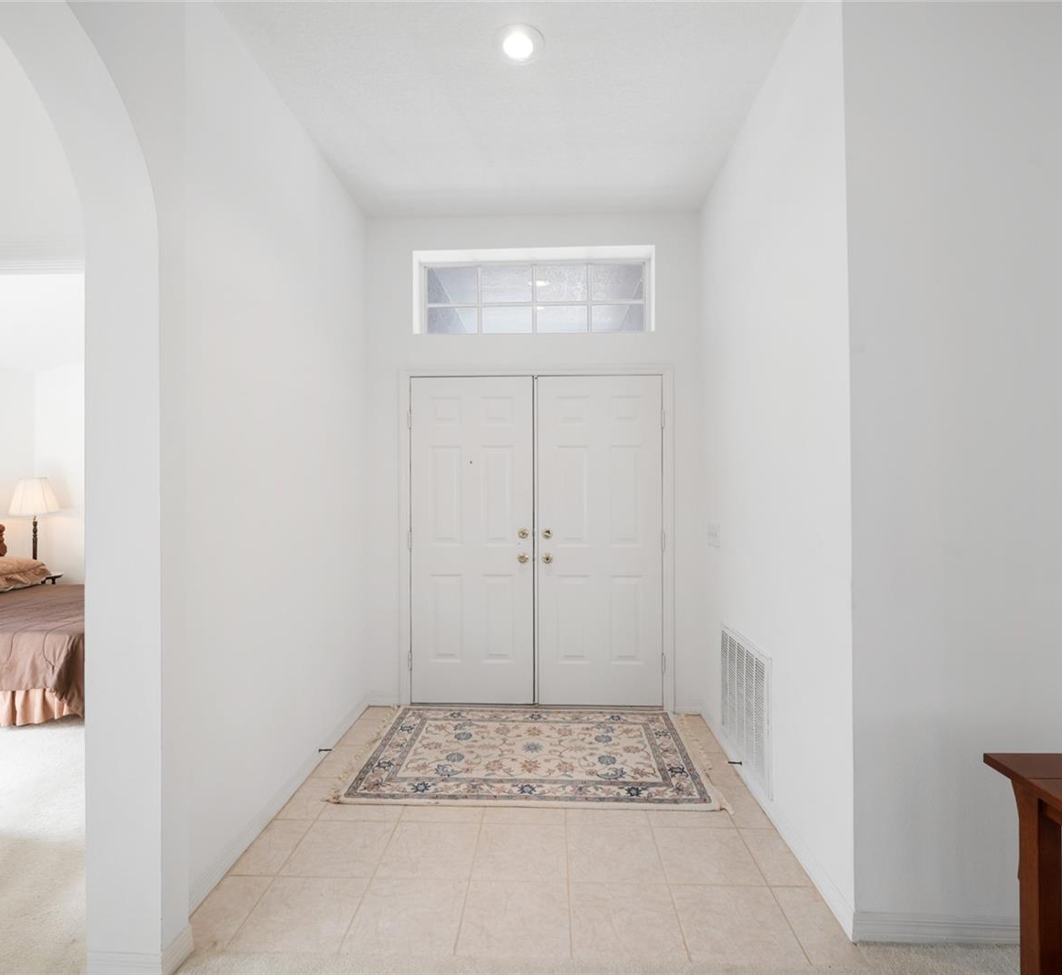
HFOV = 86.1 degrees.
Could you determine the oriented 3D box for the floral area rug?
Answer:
[{"bbox_3d":[0.003,1.326,2.888,1.672,0.012,1.056,0,0,2],"label":"floral area rug"}]

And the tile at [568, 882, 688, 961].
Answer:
[{"bbox_3d":[0.286,1.324,1.738,0.330,0.010,0.310,0,0,2],"label":"tile"}]

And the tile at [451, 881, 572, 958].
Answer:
[{"bbox_3d":[-0.044,1.324,1.749,0.330,0.010,0.310,0,0,2],"label":"tile"}]

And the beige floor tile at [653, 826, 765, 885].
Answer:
[{"bbox_3d":[0.626,1.326,2.046,0.330,0.010,0.327,0,0,2],"label":"beige floor tile"}]

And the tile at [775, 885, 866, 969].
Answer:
[{"bbox_3d":[0.860,1.326,1.722,0.156,0.010,0.309,0,0,2],"label":"tile"}]

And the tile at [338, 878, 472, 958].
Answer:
[{"bbox_3d":[-0.374,1.324,1.760,0.330,0.010,0.310,0,0,2],"label":"tile"}]

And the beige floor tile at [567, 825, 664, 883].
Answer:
[{"bbox_3d":[0.297,1.330,2.062,0.331,0.010,0.331,0,0,2],"label":"beige floor tile"}]

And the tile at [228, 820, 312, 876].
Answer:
[{"bbox_3d":[-0.950,1.331,2.105,0.179,0.010,0.331,0,0,2],"label":"tile"}]

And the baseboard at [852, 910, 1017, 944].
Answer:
[{"bbox_3d":[1.275,1.275,1.650,0.690,0.094,0.015,0,0,2],"label":"baseboard"}]

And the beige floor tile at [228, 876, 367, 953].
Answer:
[{"bbox_3d":[-0.706,1.328,1.776,0.331,0.010,0.309,0,0,2],"label":"beige floor tile"}]

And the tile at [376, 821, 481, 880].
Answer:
[{"bbox_3d":[-0.364,1.331,2.084,0.331,0.010,0.331,0,0,2],"label":"tile"}]

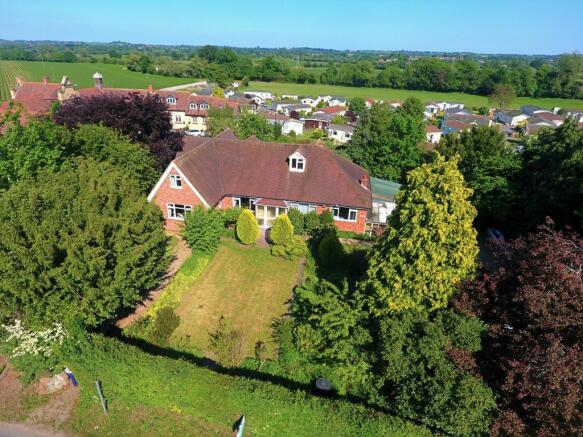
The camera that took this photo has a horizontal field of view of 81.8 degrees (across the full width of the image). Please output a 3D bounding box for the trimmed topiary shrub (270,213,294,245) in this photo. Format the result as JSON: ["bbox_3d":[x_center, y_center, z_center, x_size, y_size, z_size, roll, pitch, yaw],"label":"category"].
[{"bbox_3d":[-0.744,0.946,27.932,1.900,2.700,1.900,1,27,0],"label":"trimmed topiary shrub"}]

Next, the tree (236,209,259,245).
[{"bbox_3d":[-3.784,0.604,29.298,1.800,3.200,1.800,1,27,0],"label":"tree"}]

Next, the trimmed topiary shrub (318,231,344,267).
[{"bbox_3d":[3.043,2.283,25.310,1.850,2.850,1.850,1,27,0],"label":"trimmed topiary shrub"}]

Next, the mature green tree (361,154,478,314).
[{"bbox_3d":[7.973,1.153,20.196,6.700,9.700,6.600,1,27,0],"label":"mature green tree"}]

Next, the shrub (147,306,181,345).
[{"bbox_3d":[-6.852,5.882,18.404,1.500,2.200,1.500,1,27,0],"label":"shrub"}]

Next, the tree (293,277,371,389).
[{"bbox_3d":[1.964,5.352,17.015,4.000,4.800,3.900,1,27,0],"label":"tree"}]

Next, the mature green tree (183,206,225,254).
[{"bbox_3d":[-7.448,0.730,28.506,3.200,3.550,3.100,1,27,0],"label":"mature green tree"}]

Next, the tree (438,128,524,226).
[{"bbox_3d":[20.334,-5.581,36.429,8.000,8.700,7.600,1,27,0],"label":"tree"}]

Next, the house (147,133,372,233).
[{"bbox_3d":[-2.000,-4.547,35.858,20.700,6.500,14.400,6,27,8],"label":"house"}]

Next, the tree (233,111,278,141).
[{"bbox_3d":[-5.743,-13.613,53.728,5.700,6.300,5.400,1,27,0],"label":"tree"}]

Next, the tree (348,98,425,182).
[{"bbox_3d":[13.056,-11.131,45.804,9.700,9.800,9.200,1,27,0],"label":"tree"}]

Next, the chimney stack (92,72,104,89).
[{"bbox_3d":[-40.378,-28.898,70.463,1.800,3.400,1.800,6,27,8],"label":"chimney stack"}]

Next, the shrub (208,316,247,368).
[{"bbox_3d":[-3.360,6.243,17.701,1.950,2.350,1.700,1,27,0],"label":"shrub"}]

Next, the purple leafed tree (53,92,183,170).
[{"bbox_3d":[-19.635,-8.667,38.448,12.800,10.800,11.800,1,27,0],"label":"purple leafed tree"}]

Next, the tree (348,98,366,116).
[{"bbox_3d":[16.883,-28.778,86.153,4.700,4.800,4.500,1,27,0],"label":"tree"}]

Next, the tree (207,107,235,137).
[{"bbox_3d":[-11.232,-14.588,53.834,4.700,6.600,4.600,1,27,0],"label":"tree"}]

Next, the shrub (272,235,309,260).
[{"bbox_3d":[-0.082,2.039,27.243,2.900,1.400,2.500,1,27,0],"label":"shrub"}]

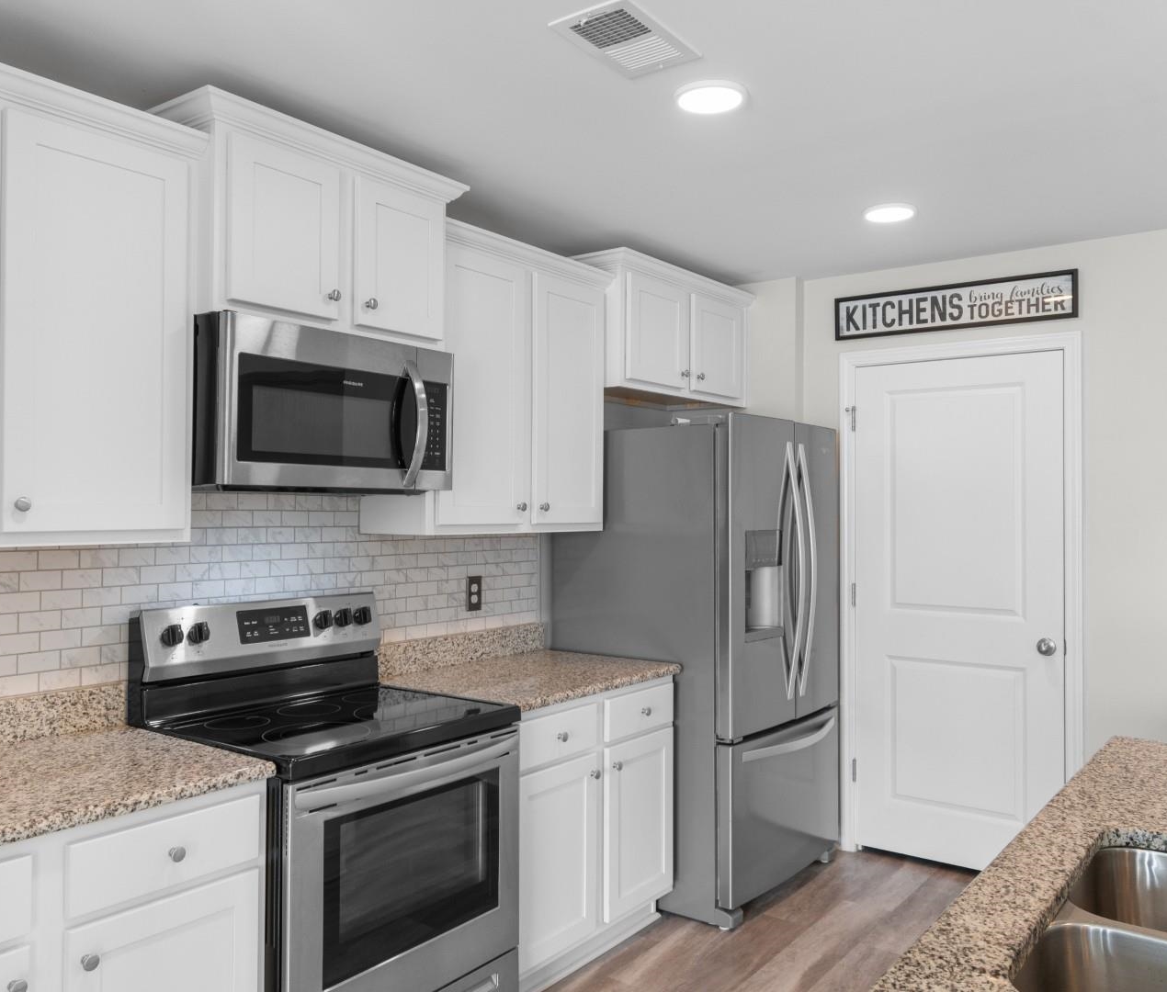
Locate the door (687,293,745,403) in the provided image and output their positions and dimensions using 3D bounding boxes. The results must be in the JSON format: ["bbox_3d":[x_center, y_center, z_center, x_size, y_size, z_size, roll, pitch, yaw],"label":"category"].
[{"bbox_3d":[0.567,-0.620,4.210,0.023,0.393,0.402,0,-1,37],"label":"door"}]

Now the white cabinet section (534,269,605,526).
[{"bbox_3d":[-0.170,-0.317,3.538,0.322,0.856,0.430,-1,-1,37],"label":"white cabinet section"}]

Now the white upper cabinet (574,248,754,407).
[{"bbox_3d":[0.289,-0.643,4.125,0.417,0.493,1.035,0,-1,37],"label":"white upper cabinet"}]

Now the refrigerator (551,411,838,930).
[{"bbox_3d":[0.484,0.615,3.962,0.855,1.781,0.915,0,-1,37],"label":"refrigerator"}]

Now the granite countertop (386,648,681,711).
[{"bbox_3d":[-0.177,0.605,3.295,0.640,0.040,0.915,0,-1,37],"label":"granite countertop"}]

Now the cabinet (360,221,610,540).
[{"bbox_3d":[-0.295,-0.349,3.397,0.345,0.945,0.910,0,-1,37],"label":"cabinet"}]

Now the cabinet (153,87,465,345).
[{"bbox_3d":[-0.765,-0.671,2.715,0.407,0.508,0.855,0,-1,37],"label":"cabinet"}]

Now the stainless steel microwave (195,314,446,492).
[{"bbox_3d":[-0.756,-0.213,2.697,0.440,0.408,0.760,0,-1,37],"label":"stainless steel microwave"}]

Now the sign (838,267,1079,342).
[{"bbox_3d":[1.465,-0.756,3.984,0.946,0.175,0.020,0,-1,37],"label":"sign"}]

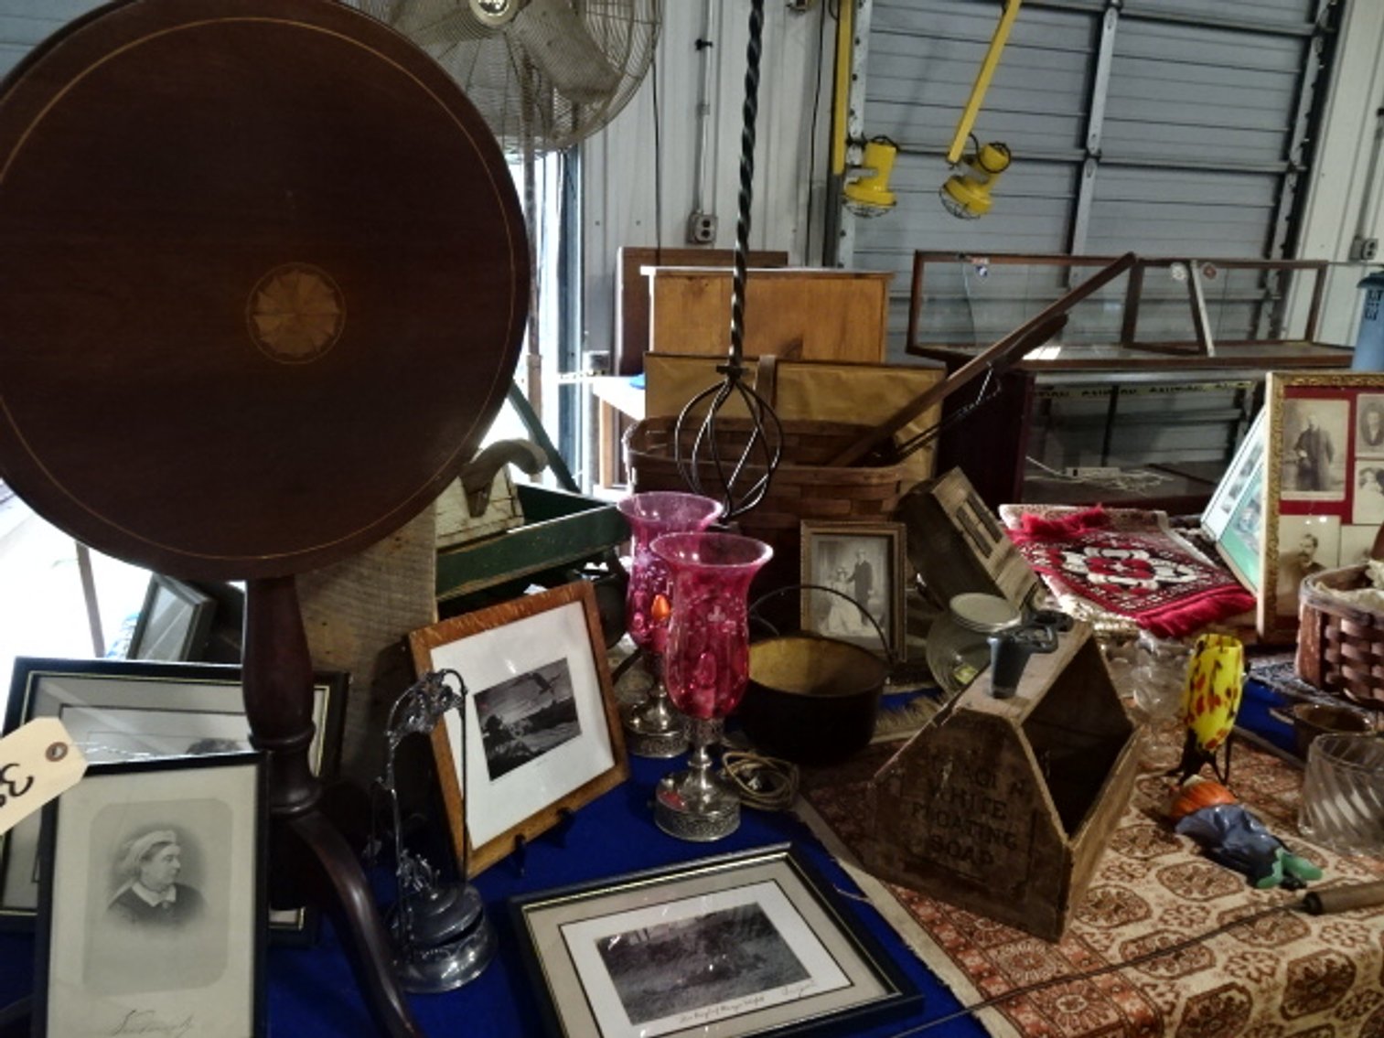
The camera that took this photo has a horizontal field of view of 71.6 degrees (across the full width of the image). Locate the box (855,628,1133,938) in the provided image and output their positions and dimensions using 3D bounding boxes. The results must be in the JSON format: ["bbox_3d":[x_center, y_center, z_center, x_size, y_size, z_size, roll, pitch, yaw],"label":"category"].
[{"bbox_3d":[0.414,0.298,1.253,0.231,0.255,0.350,12,19,31],"label":"box"}]

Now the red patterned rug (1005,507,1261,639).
[{"bbox_3d":[0.938,0.114,2.104,0.330,0.055,0.470,-11,24,-22],"label":"red patterned rug"}]

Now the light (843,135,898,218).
[{"bbox_3d":[0.662,-1.266,3.550,0.200,0.300,0.200,-4,17,-18],"label":"light"}]

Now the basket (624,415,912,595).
[{"bbox_3d":[0.164,-0.025,2.208,0.620,0.315,0.480,4,17,8],"label":"basket"}]

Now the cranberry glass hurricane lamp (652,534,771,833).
[{"bbox_3d":[0.018,0.222,1.250,0.153,0.382,0.153,2,17,1],"label":"cranberry glass hurricane lamp"}]

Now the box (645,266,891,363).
[{"bbox_3d":[0.207,-0.572,2.982,0.732,0.390,0.310,-1,16,-8],"label":"box"}]

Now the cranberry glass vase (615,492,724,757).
[{"bbox_3d":[-0.043,0.162,1.444,0.153,0.382,0.153,1,17,-2],"label":"cranberry glass vase"}]

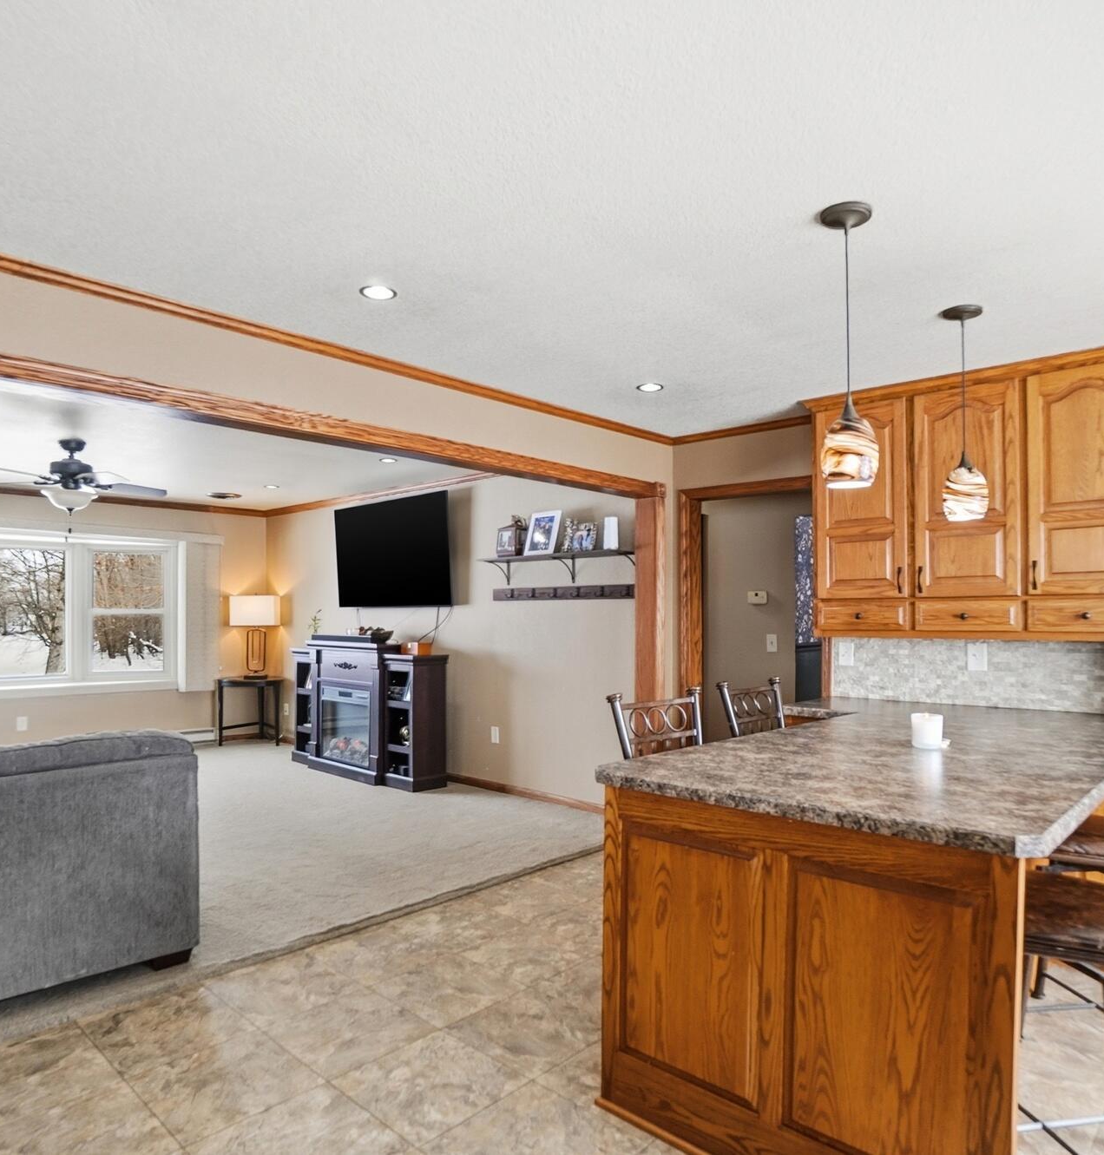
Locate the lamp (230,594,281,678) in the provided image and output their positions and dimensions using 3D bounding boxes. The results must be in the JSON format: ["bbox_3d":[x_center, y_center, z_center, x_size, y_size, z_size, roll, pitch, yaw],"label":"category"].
[{"bbox_3d":[-2.993,0.594,7.250,0.440,0.840,0.220,0,-2,0],"label":"lamp"}]

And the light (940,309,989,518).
[{"bbox_3d":[1.493,-0.582,2.620,0.150,0.780,0.150,2,-3,-45],"label":"light"}]

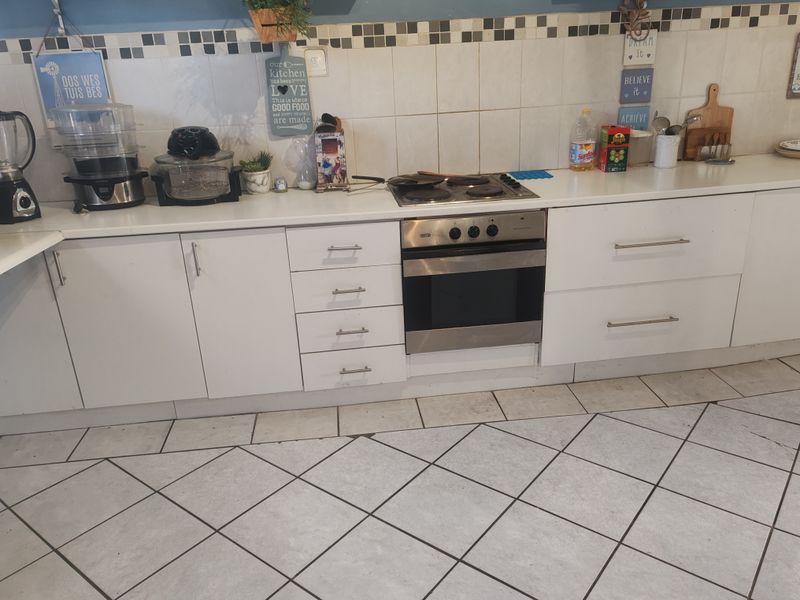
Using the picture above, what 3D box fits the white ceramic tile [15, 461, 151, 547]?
[{"bbox_3d":[-1.142,0.727,2.258,0.353,0.010,0.353,13,25,37],"label":"white ceramic tile"}]

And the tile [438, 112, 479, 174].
[{"bbox_3d":[0.285,-0.761,3.019,0.200,0.285,0.012,-4,20,-5],"label":"tile"}]

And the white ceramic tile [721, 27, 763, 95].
[{"bbox_3d":[1.670,-1.161,3.037,0.196,0.297,0.010,-5,20,-5],"label":"white ceramic tile"}]

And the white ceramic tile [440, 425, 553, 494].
[{"bbox_3d":[0.368,0.598,2.348,0.354,0.010,0.345,13,25,37],"label":"white ceramic tile"}]

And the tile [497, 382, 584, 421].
[{"bbox_3d":[0.605,0.450,2.726,0.347,0.010,0.261,-4,20,-5],"label":"tile"}]

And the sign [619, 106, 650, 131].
[{"bbox_3d":[1.143,-0.862,3.062,0.152,0.160,0.012,-5,20,-5],"label":"sign"}]

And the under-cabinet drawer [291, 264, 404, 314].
[{"bbox_3d":[-0.233,-0.108,2.759,0.446,0.176,0.400,-4,20,-5],"label":"under-cabinet drawer"}]

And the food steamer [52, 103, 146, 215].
[{"bbox_3d":[-1.266,-0.603,2.651,0.340,0.405,0.275,-8,21,-14],"label":"food steamer"}]

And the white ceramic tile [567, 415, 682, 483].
[{"bbox_3d":[0.873,0.574,2.429,0.353,0.010,0.353,13,25,37],"label":"white ceramic tile"}]

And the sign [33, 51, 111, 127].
[{"bbox_3d":[-1.436,-0.929,2.753,0.300,0.306,0.017,-4,20,-5],"label":"sign"}]

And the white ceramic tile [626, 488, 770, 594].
[{"bbox_3d":[0.931,0.741,1.954,0.350,0.012,0.350,13,25,37],"label":"white ceramic tile"}]

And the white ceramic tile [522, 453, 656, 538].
[{"bbox_3d":[0.655,0.676,2.176,0.353,0.010,0.353,13,25,37],"label":"white ceramic tile"}]

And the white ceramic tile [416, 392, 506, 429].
[{"bbox_3d":[0.265,0.483,2.733,0.350,0.012,0.261,-4,20,-5],"label":"white ceramic tile"}]

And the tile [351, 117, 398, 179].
[{"bbox_3d":[-0.114,-0.728,2.981,0.200,0.285,0.012,-4,20,-5],"label":"tile"}]

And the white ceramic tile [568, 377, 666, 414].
[{"bbox_3d":[0.967,0.431,2.799,0.350,0.012,0.261,-4,20,-5],"label":"white ceramic tile"}]

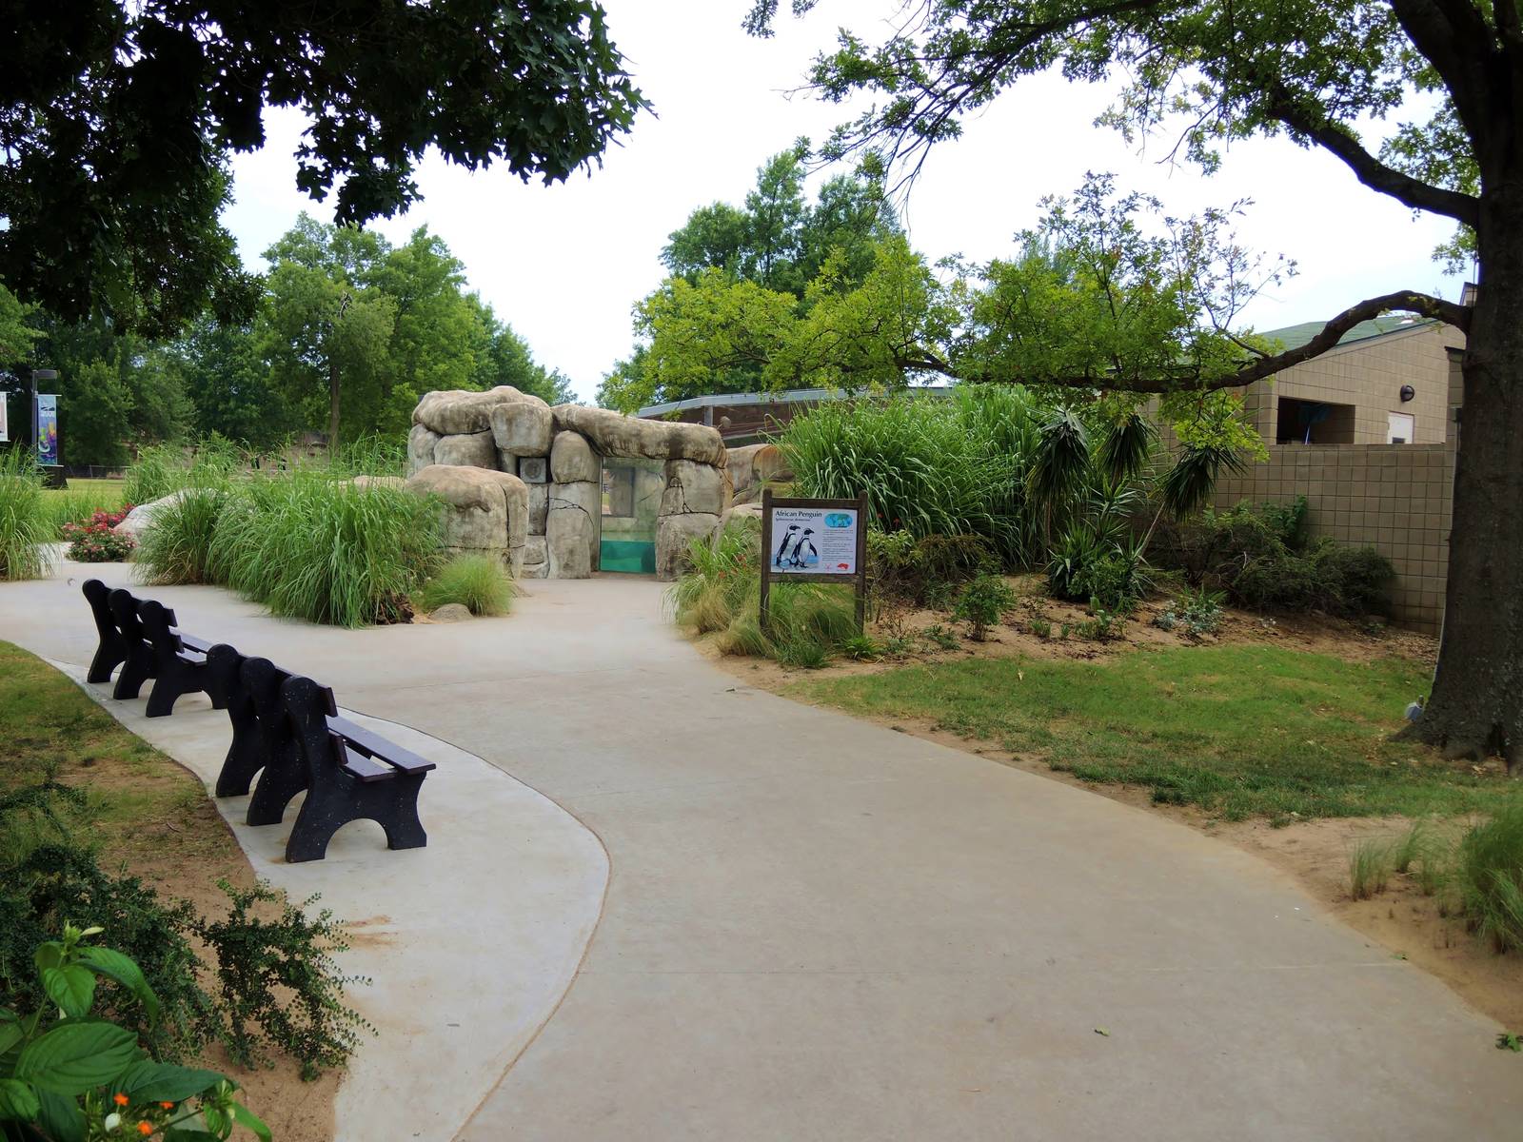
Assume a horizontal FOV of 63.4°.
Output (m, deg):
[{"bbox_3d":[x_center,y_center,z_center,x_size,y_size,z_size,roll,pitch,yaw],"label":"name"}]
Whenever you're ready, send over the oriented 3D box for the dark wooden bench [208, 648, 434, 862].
[{"bbox_3d":[-2.299,0.858,6.338,0.696,0.840,1.550,-1,4,-36],"label":"dark wooden bench"}]

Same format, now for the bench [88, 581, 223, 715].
[{"bbox_3d":[-4.741,0.560,9.699,0.696,0.840,1.550,-2,6,-44],"label":"bench"}]

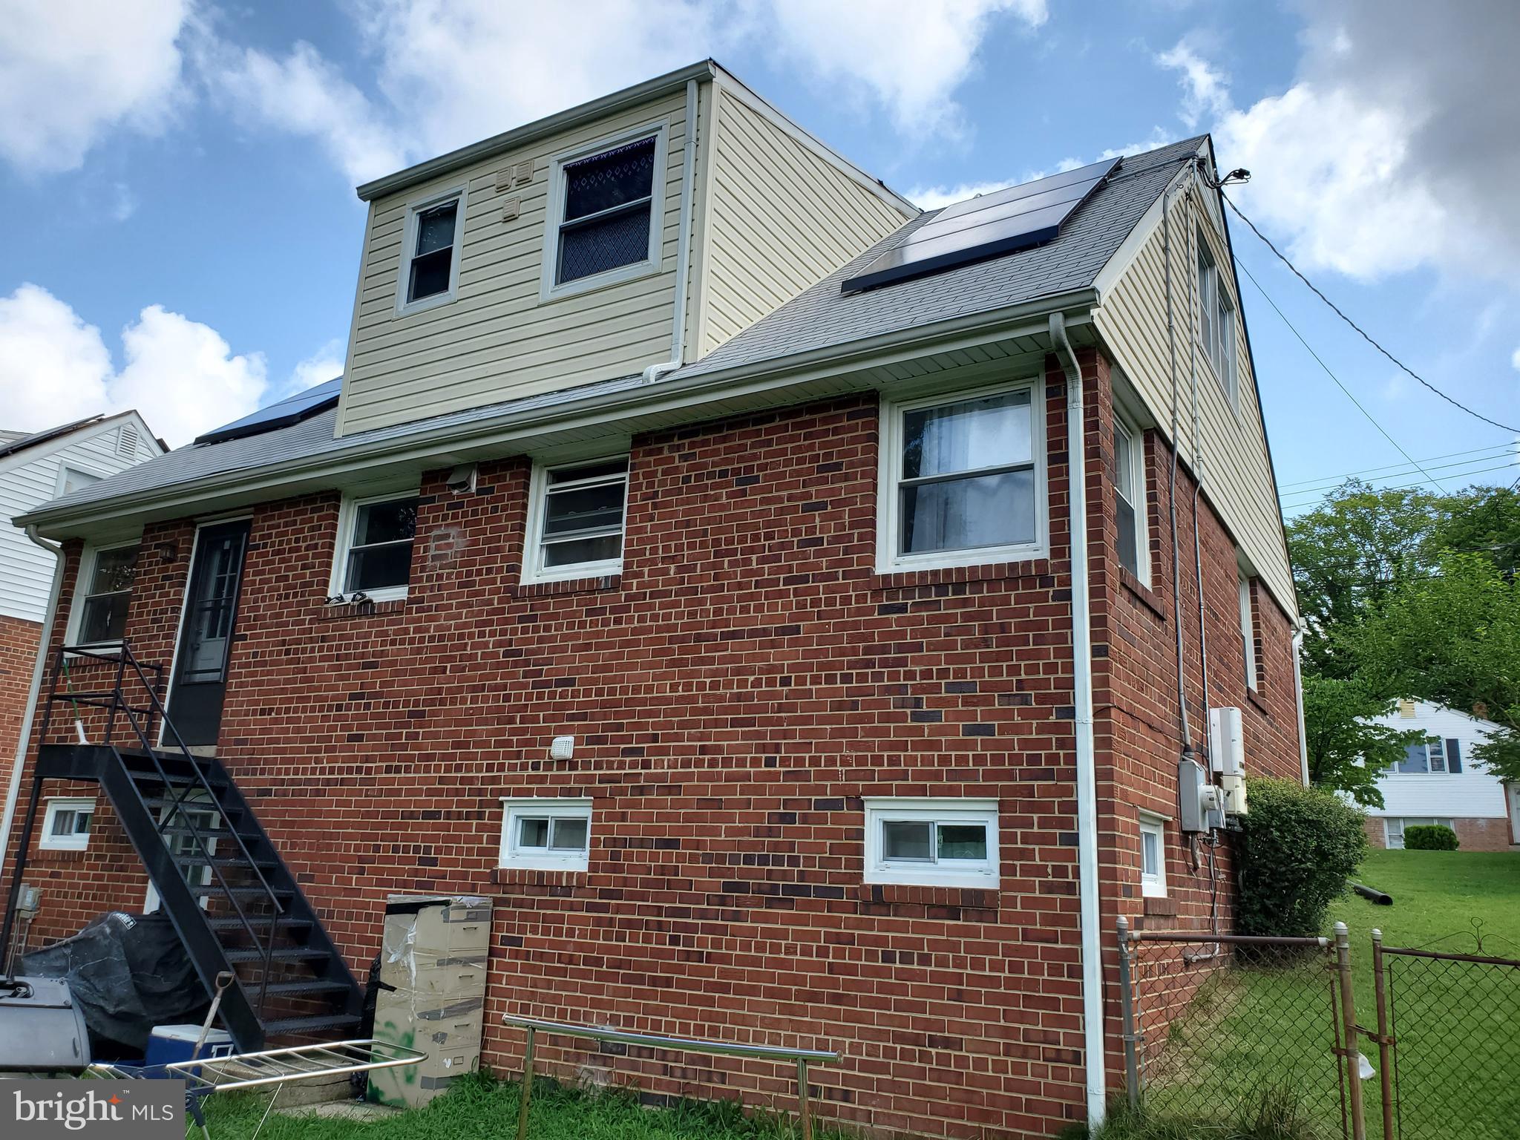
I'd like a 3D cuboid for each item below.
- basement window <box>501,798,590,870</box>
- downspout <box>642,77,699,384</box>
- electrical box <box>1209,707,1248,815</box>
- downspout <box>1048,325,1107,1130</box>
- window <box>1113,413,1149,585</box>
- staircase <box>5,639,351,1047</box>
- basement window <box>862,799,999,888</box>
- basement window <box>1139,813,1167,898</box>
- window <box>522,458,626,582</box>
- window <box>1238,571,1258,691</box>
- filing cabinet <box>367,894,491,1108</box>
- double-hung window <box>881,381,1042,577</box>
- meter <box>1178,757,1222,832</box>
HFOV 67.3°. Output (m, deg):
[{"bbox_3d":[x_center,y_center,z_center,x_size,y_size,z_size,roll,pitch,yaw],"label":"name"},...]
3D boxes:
[{"bbox_3d":[-1.487,1.850,7.983,0.800,0.485,0.110,-6,-17,29],"label":"basement window"},{"bbox_3d":[-0.643,-2.597,8.546,0.090,2.620,0.280,-6,-17,29],"label":"downspout"},{"bbox_3d":[3.495,1.415,8.494,0.180,0.770,0.340,-7,-18,31],"label":"electrical box"},{"bbox_3d":[1.624,0.639,5.875,0.085,4.180,0.380,-6,-17,30],"label":"downspout"},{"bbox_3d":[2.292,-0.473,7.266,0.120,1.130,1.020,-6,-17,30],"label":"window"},{"bbox_3d":[-4.332,1.979,8.804,3.370,2.910,0.950,-6,-17,30],"label":"staircase"},{"bbox_3d":[0.948,1.506,6.319,0.810,0.477,0.100,-6,-17,30],"label":"basement window"},{"bbox_3d":[2.221,1.649,6.603,0.100,0.465,0.820,-6,-17,30],"label":"basement window"},{"bbox_3d":[-1.319,-0.354,8.373,0.995,0.900,0.100,-6,-17,30],"label":"window"},{"bbox_3d":[4.561,0.516,10.785,0.120,1.160,1.040,-7,-18,31],"label":"window"},{"bbox_3d":[-2.250,2.950,7.800,0.660,1.310,0.380,-8,-18,33],"label":"filing cabinet"},{"bbox_3d":[1.216,-0.550,6.864,1.085,1.110,0.100,-6,-17,30],"label":"double-hung window"},{"bbox_3d":[2.926,1.506,7.552,0.200,0.450,0.280,-7,-18,31],"label":"meter"}]

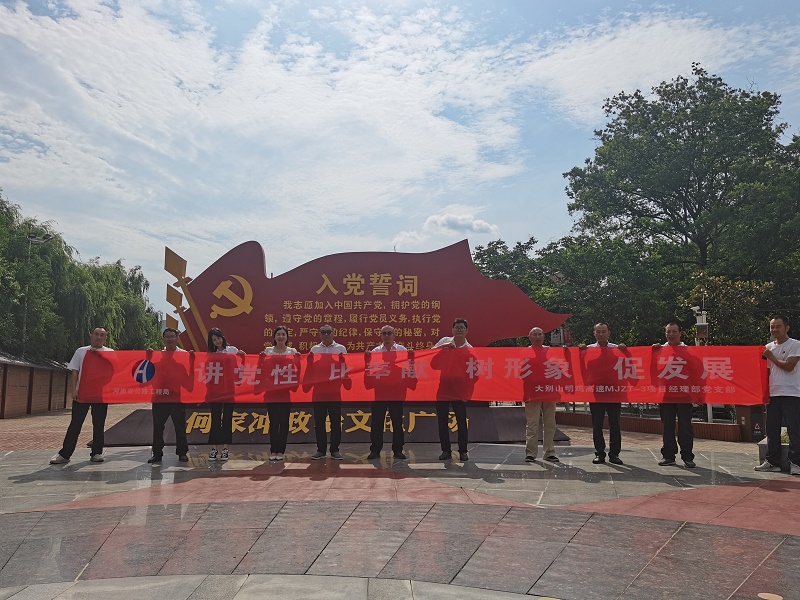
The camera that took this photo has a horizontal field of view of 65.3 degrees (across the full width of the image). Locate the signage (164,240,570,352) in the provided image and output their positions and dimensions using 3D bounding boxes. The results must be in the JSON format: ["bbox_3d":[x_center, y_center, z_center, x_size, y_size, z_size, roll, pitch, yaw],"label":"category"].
[{"bbox_3d":[-0.573,0.389,11.003,7.050,2.900,0.450,0,-8,-2],"label":"signage"}]

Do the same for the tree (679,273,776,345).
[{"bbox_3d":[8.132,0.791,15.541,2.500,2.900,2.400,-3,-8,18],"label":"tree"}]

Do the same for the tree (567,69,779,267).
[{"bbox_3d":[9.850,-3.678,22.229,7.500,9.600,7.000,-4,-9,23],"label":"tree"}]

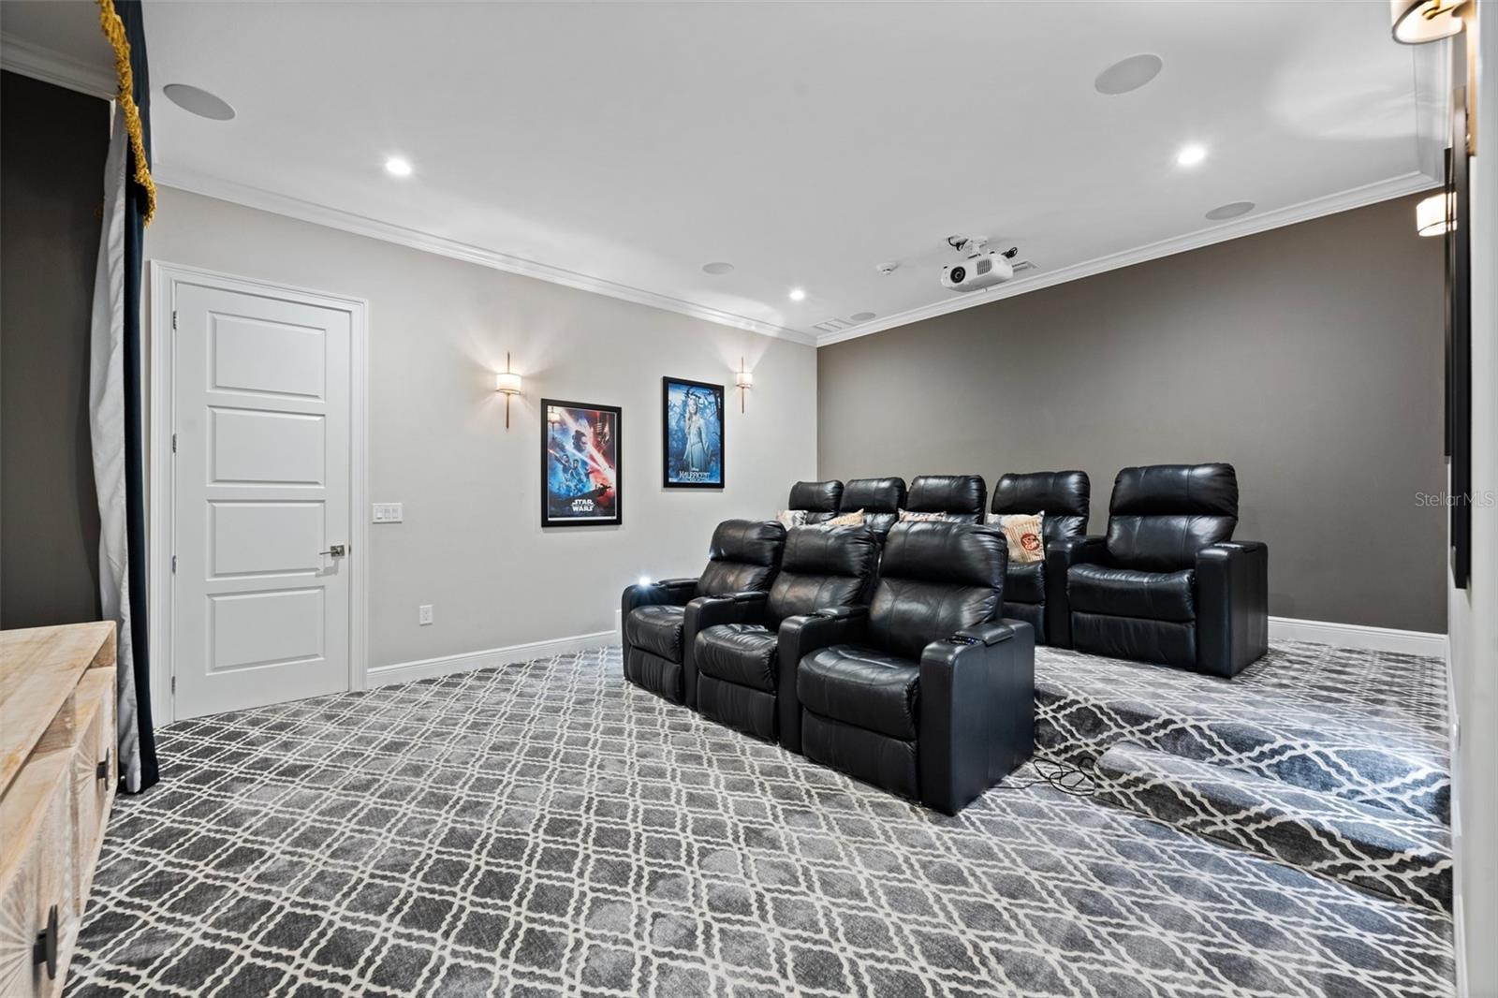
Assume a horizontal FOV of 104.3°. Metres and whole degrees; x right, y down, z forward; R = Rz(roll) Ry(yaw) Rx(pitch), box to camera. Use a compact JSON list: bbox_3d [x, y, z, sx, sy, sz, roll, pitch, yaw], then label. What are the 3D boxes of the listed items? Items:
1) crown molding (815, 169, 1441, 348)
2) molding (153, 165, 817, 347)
[{"bbox_3d":[2.260,-1.761,4.893,0.092,0.088,4.615,0,0,-41],"label":"crown molding"},{"bbox_3d":[-1.226,-1.761,4.861,5.399,0.088,0.092,0,0,-41],"label":"molding"}]

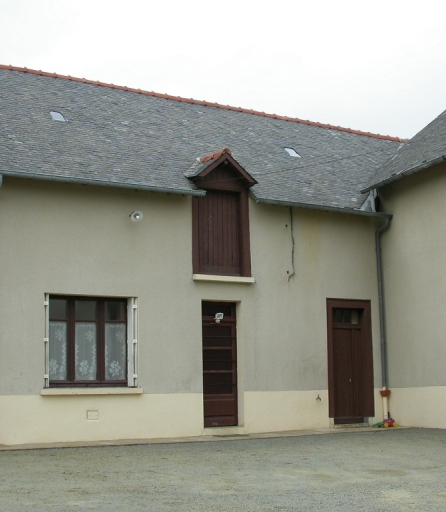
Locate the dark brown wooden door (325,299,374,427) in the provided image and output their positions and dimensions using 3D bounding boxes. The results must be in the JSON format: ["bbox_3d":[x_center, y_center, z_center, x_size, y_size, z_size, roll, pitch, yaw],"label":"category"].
[{"bbox_3d":[2.460,2.053,17.303,1.120,2.400,0.170,4,-11,-31],"label":"dark brown wooden door"}]

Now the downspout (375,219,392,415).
[{"bbox_3d":[3.306,1.212,17.727,0.230,4.080,0.290,4,-11,-31],"label":"downspout"}]

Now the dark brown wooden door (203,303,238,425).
[{"bbox_3d":[-0.077,1.924,15.898,0.820,2.230,0.120,4,-11,-31],"label":"dark brown wooden door"}]

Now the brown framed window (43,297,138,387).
[{"bbox_3d":[-2.165,1.411,14.584,1.650,1.510,0.220,4,-11,-31],"label":"brown framed window"}]

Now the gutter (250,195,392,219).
[{"bbox_3d":[2.020,-0.908,17.140,3.350,0.130,0.140,4,-11,-31],"label":"gutter"}]

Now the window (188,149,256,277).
[{"bbox_3d":[-0.037,-0.750,16.096,1.320,2.210,0.340,4,-11,-31],"label":"window"}]

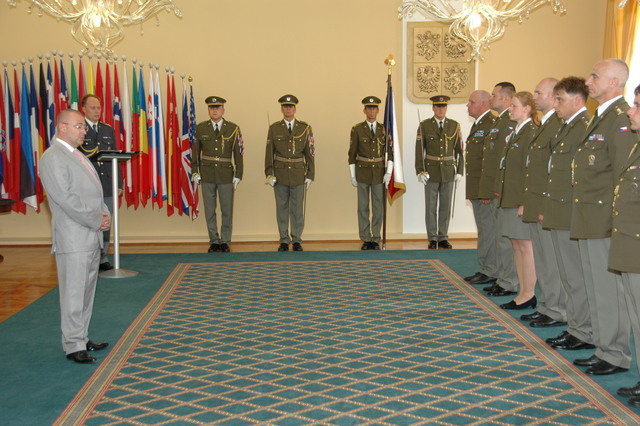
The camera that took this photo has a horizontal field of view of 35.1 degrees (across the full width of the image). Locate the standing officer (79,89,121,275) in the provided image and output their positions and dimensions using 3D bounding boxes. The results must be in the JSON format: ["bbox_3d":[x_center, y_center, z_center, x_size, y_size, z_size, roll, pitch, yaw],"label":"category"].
[{"bbox_3d":[-2.341,-0.317,10.828,0.530,1.887,0.350,-3,5,-26],"label":"standing officer"}]

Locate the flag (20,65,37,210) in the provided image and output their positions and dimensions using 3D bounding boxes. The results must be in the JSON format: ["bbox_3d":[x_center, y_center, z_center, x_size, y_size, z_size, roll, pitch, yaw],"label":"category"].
[{"bbox_3d":[-3.641,-0.952,12.683,0.219,1.816,0.220,-1,5,-2],"label":"flag"}]

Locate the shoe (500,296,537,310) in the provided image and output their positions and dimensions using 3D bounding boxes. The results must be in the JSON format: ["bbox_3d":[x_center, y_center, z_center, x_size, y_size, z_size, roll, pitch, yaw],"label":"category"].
[{"bbox_3d":[1.599,0.723,8.148,0.275,0.105,0.095,-1,5,-4],"label":"shoe"}]

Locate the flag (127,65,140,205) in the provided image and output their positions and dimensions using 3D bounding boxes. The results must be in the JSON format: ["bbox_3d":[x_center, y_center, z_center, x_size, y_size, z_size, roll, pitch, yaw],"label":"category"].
[{"bbox_3d":[-2.338,-0.956,12.733,0.176,1.823,0.200,-1,5,-2],"label":"flag"}]

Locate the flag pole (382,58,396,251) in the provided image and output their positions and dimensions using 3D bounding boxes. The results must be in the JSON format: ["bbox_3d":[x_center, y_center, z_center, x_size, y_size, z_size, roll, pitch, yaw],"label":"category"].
[{"bbox_3d":[0.821,-0.726,12.253,0.130,2.350,0.090,1,5,-2],"label":"flag pole"}]

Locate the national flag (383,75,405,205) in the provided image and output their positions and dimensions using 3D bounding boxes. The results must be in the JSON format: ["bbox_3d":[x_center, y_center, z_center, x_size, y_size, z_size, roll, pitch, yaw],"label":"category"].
[{"bbox_3d":[0.918,-0.896,12.484,0.310,1.611,0.200,-1,4,-2],"label":"national flag"}]

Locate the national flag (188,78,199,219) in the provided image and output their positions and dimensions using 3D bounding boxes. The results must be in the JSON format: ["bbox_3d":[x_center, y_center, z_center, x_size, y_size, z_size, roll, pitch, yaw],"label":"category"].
[{"bbox_3d":[-1.646,-0.838,13.229,0.170,1.851,0.220,-1,4,-2],"label":"national flag"}]

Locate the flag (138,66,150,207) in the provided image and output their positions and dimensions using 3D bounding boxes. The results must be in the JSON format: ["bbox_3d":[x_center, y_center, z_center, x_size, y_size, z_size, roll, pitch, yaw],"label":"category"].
[{"bbox_3d":[-2.204,-0.956,12.738,0.145,1.773,0.200,-1,5,-2],"label":"flag"}]

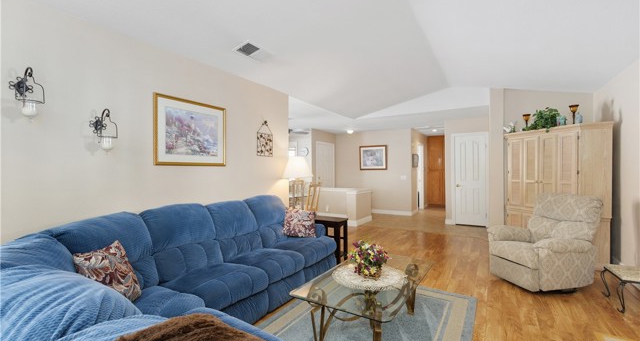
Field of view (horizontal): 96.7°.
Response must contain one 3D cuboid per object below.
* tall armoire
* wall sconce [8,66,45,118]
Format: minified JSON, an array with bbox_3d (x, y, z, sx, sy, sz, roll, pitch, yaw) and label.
[{"bbox_3d":[3.575,0.340,4.290,0.720,1.850,1.360,0,0,-14],"label":"tall armoire"},{"bbox_3d":[-1.889,-0.493,1.835,0.180,0.325,0.135,0,0,31],"label":"wall sconce"}]

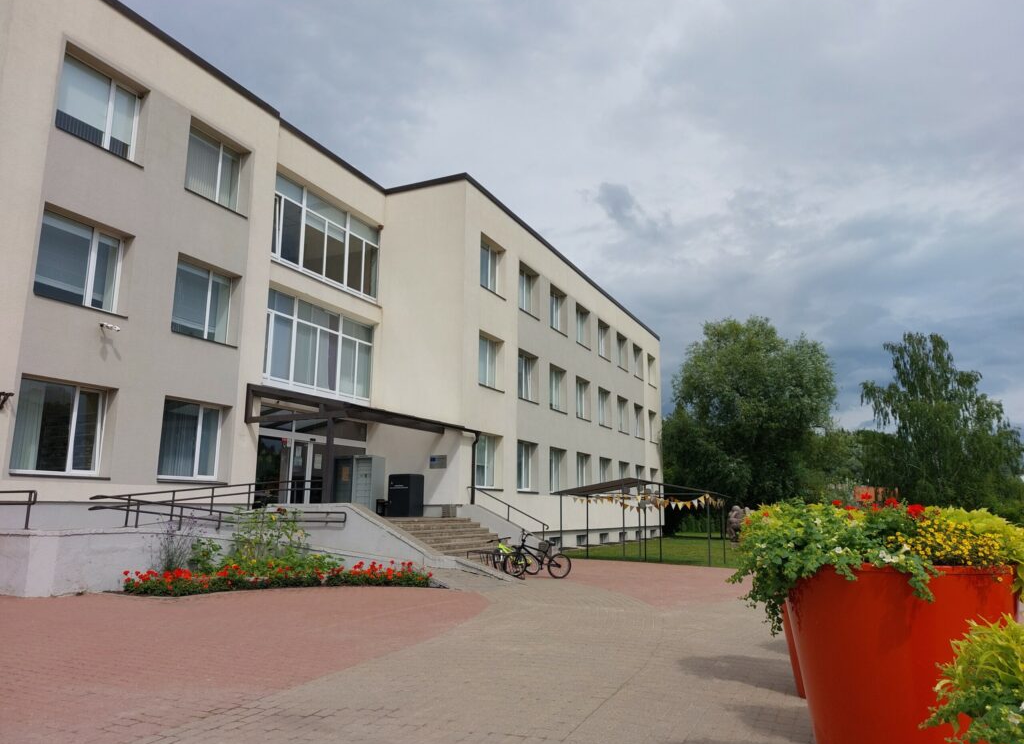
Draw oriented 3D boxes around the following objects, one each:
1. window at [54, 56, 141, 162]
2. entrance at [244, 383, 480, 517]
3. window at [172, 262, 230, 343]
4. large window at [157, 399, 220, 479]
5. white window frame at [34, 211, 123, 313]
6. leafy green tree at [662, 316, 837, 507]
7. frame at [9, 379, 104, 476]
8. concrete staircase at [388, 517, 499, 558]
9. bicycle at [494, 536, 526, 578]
[{"bbox_3d":[-8.602,-5.384,14.636,0.200,1.720,1.870,-5,-12,25],"label":"window"},{"bbox_3d":[-4.074,2.285,19.304,3.200,3.350,5.500,-5,-12,25],"label":"entrance"},{"bbox_3d":[-7.375,-1.632,16.651,0.200,1.720,1.870,-5,-12,25],"label":"window"},{"bbox_3d":[-7.393,1.561,16.054,0.200,1.720,1.870,-5,-12,25],"label":"large window"},{"bbox_3d":[-8.621,-2.130,14.027,0.200,1.720,1.870,-5,-12,25],"label":"white window frame"},{"bbox_3d":[17.644,3.578,50.571,12.000,15.550,12.300,-5,-12,25],"label":"leafy green tree"},{"bbox_3d":[-8.639,1.063,13.430,0.200,1.720,1.870,-5,-12,25],"label":"frame"},{"bbox_3d":[-1.282,4.259,17.592,2.300,1.150,5.200,-5,-12,25],"label":"concrete staircase"},{"bbox_3d":[0.079,4.066,15.649,1.380,0.870,0.580,10,-14,-42],"label":"bicycle"}]

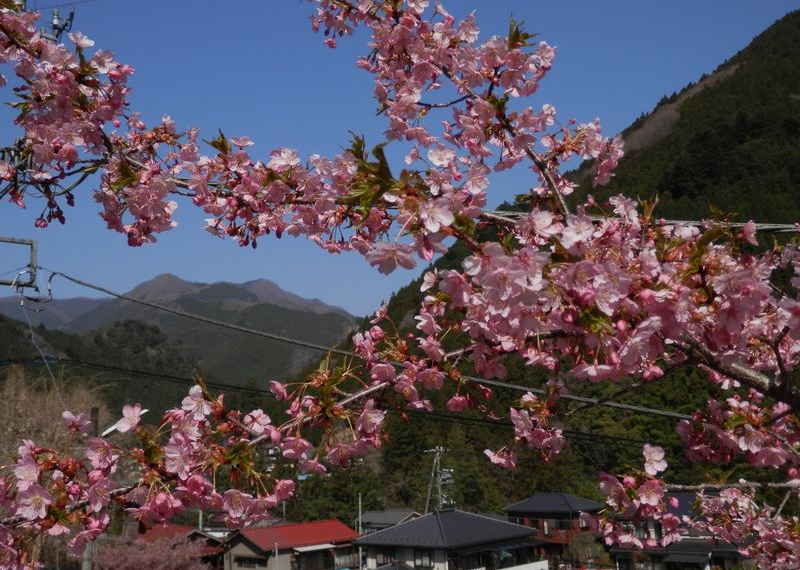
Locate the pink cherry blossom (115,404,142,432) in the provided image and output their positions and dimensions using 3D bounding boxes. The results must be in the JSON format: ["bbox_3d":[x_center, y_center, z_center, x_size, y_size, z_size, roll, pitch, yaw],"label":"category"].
[{"bbox_3d":[-0.257,0.127,0.810,0.031,0.031,0.017,-2,-30,14],"label":"pink cherry blossom"}]

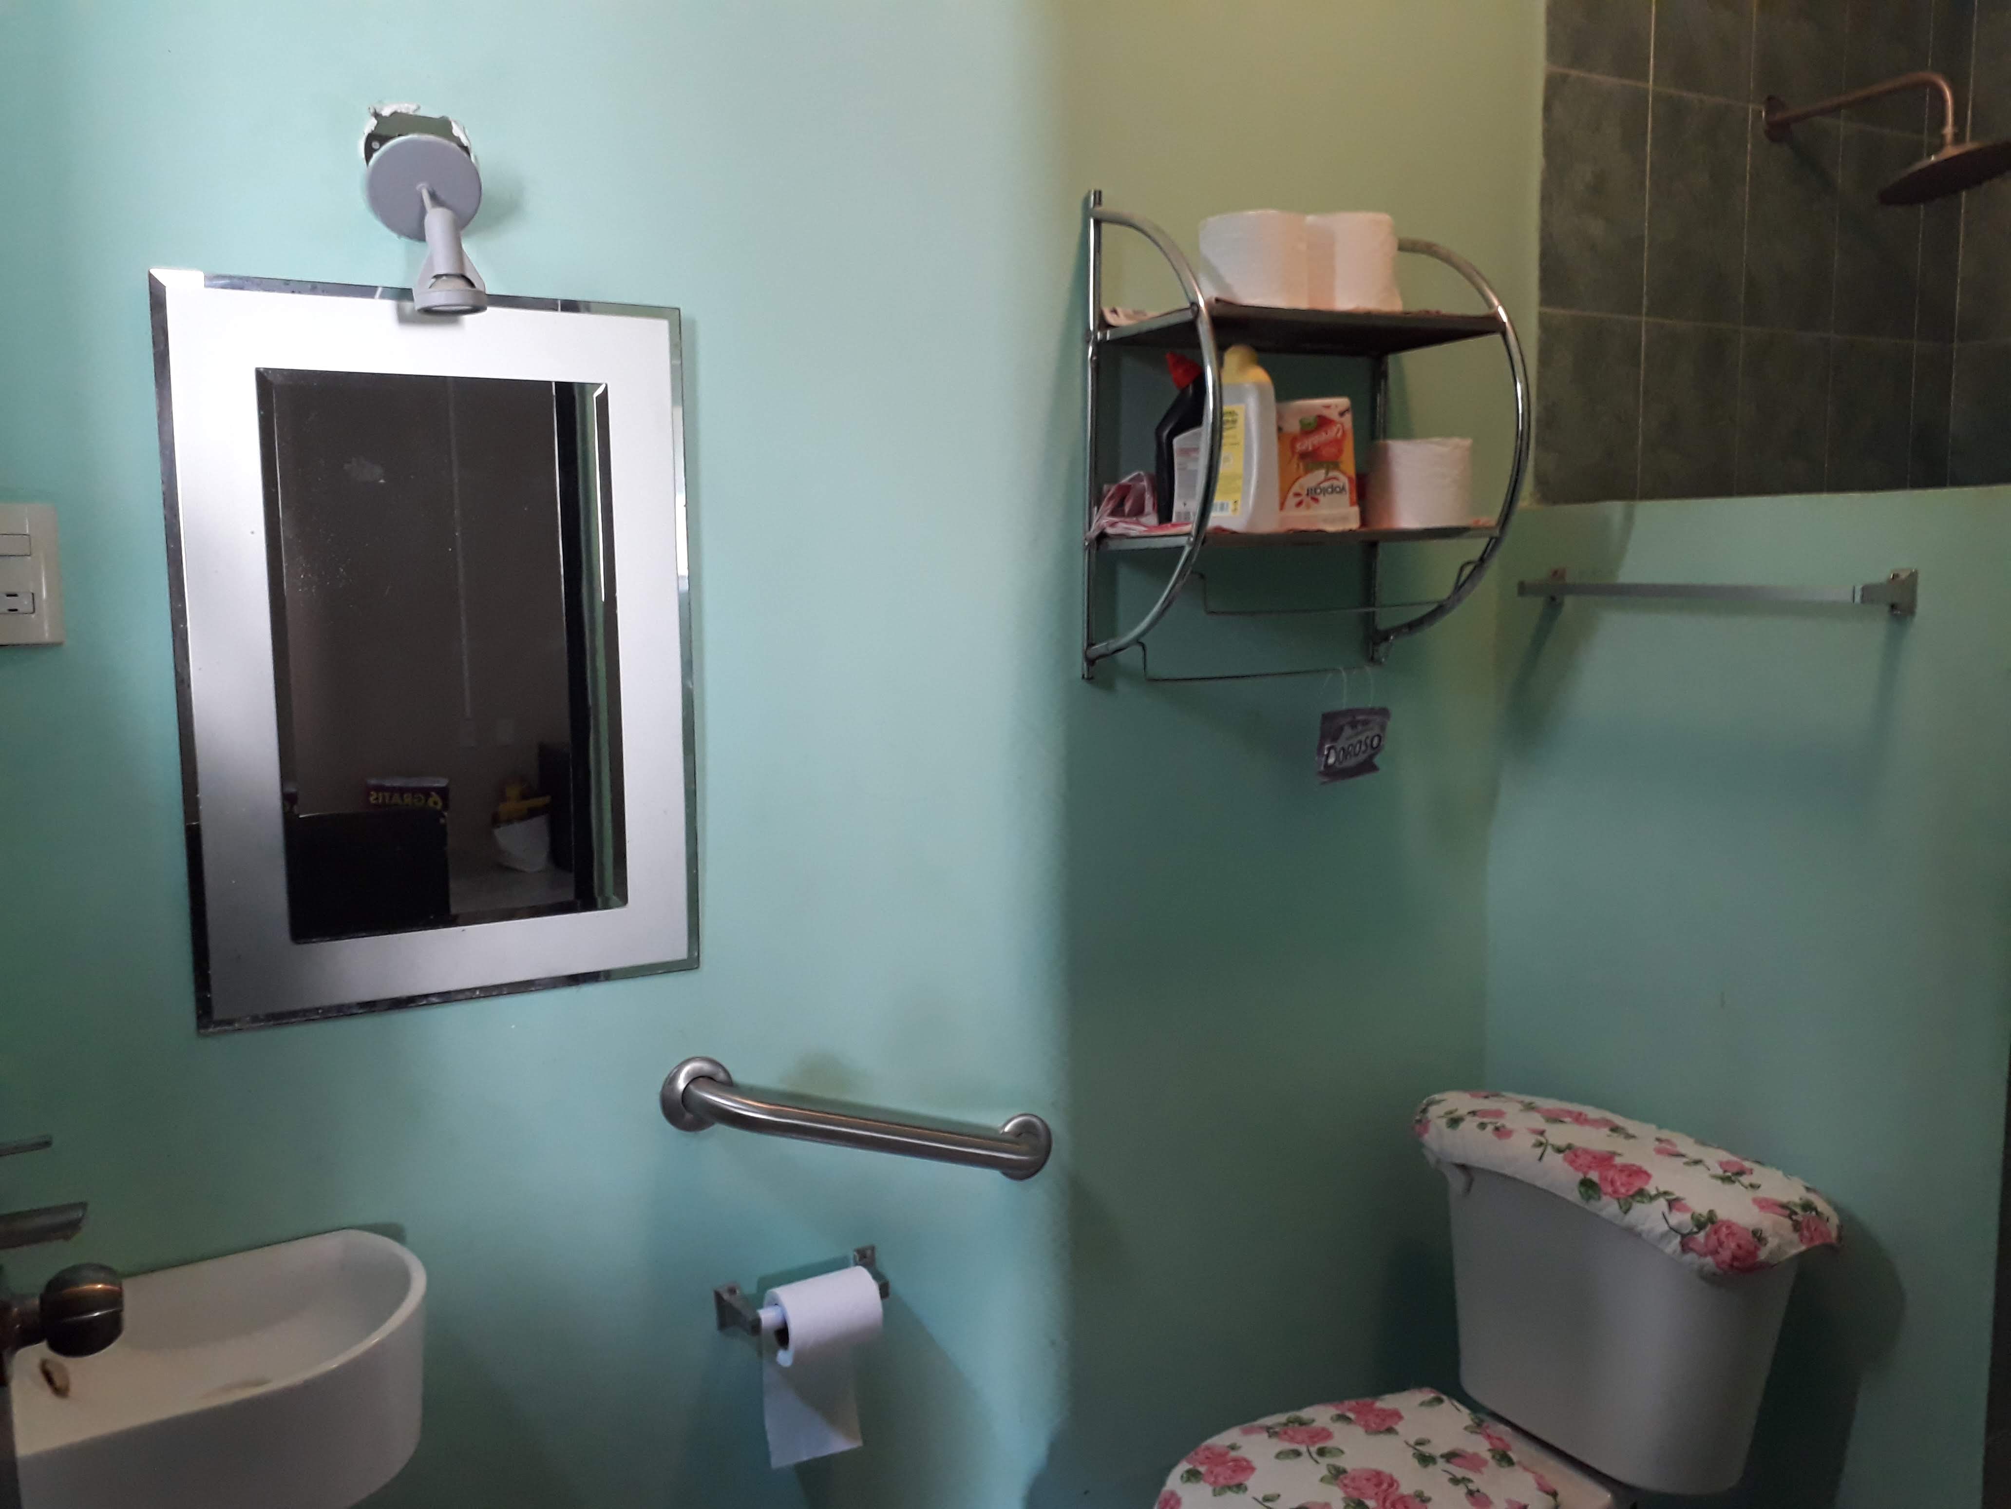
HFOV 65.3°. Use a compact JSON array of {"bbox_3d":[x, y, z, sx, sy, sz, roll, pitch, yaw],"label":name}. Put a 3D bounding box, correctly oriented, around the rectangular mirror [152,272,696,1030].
[{"bbox_3d":[-0.512,-0.092,1.450,0.449,0.652,0.016,-4,8,-28],"label":"rectangular mirror"}]

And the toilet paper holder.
[{"bbox_3d":[-0.209,0.579,1.662,0.185,0.053,0.063,-4,8,-28],"label":"toilet paper holder"}]

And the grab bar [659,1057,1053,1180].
[{"bbox_3d":[-0.130,0.405,1.679,0.486,0.081,0.072,17,-2,-28],"label":"grab bar"}]

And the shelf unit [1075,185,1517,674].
[{"bbox_3d":[0.342,-0.356,1.766,0.451,0.546,0.244,-4,8,-28],"label":"shelf unit"}]

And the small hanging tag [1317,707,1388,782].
[{"bbox_3d":[0.427,-0.013,1.915,0.100,0.082,0.012,-4,8,-28],"label":"small hanging tag"}]

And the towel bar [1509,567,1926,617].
[{"bbox_3d":[0.782,-0.186,1.782,0.060,0.047,0.483,-4,8,-28],"label":"towel bar"}]

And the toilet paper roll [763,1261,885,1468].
[{"bbox_3d":[-0.190,0.657,1.652,0.103,0.212,0.082,-4,8,-28],"label":"toilet paper roll"}]

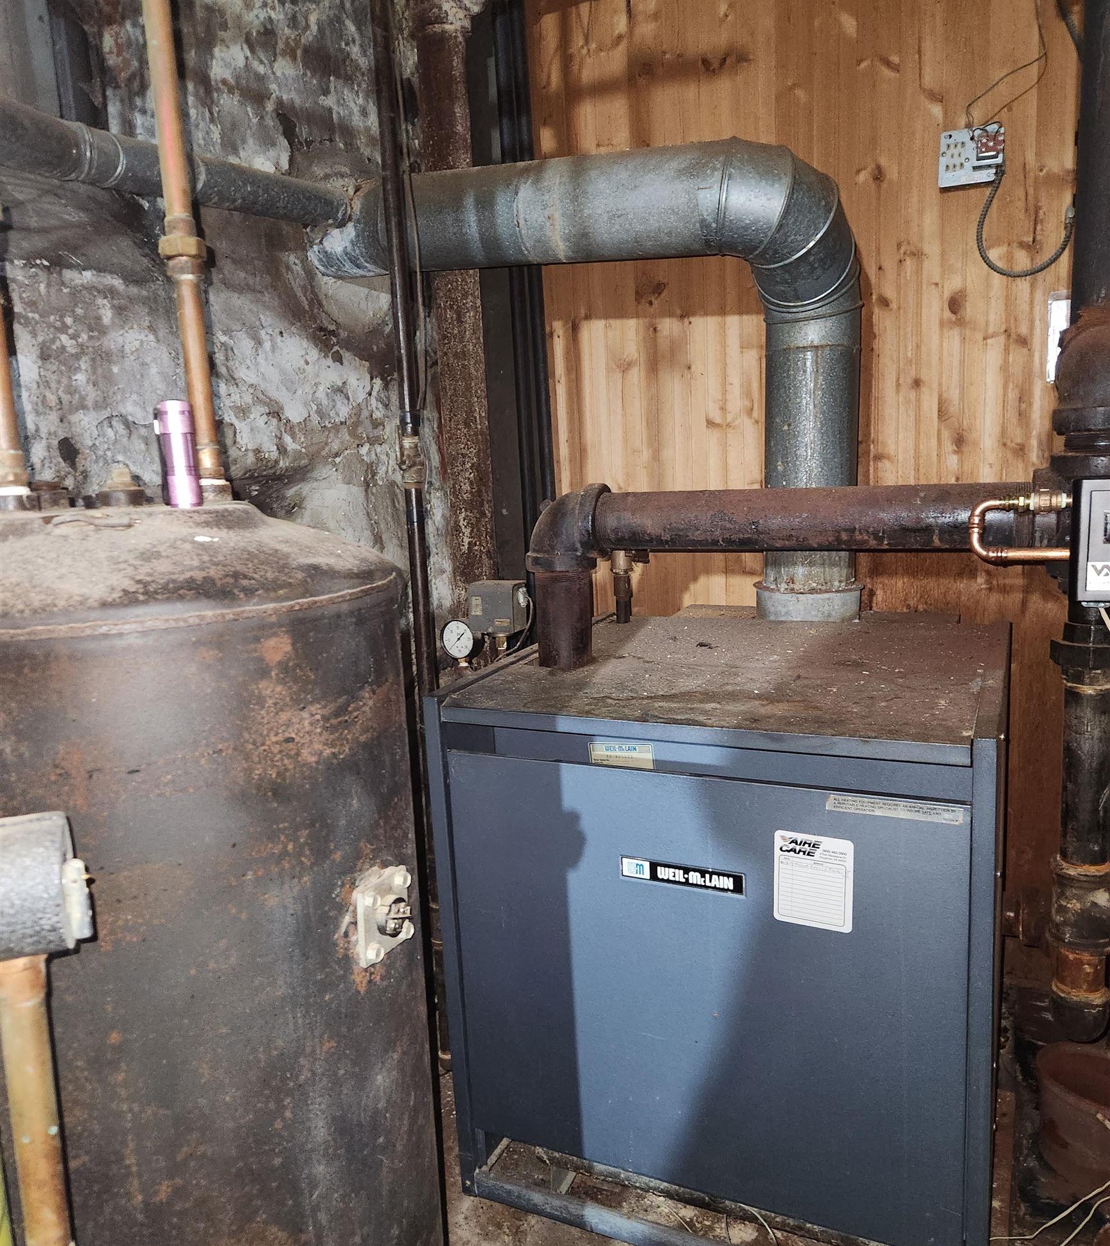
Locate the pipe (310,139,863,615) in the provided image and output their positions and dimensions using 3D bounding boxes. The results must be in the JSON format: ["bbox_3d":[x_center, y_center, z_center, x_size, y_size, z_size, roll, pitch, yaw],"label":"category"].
[{"bbox_3d":[0.021,-0.519,2.170,1.271,0.991,0.234,1,11,25],"label":"pipe"}]

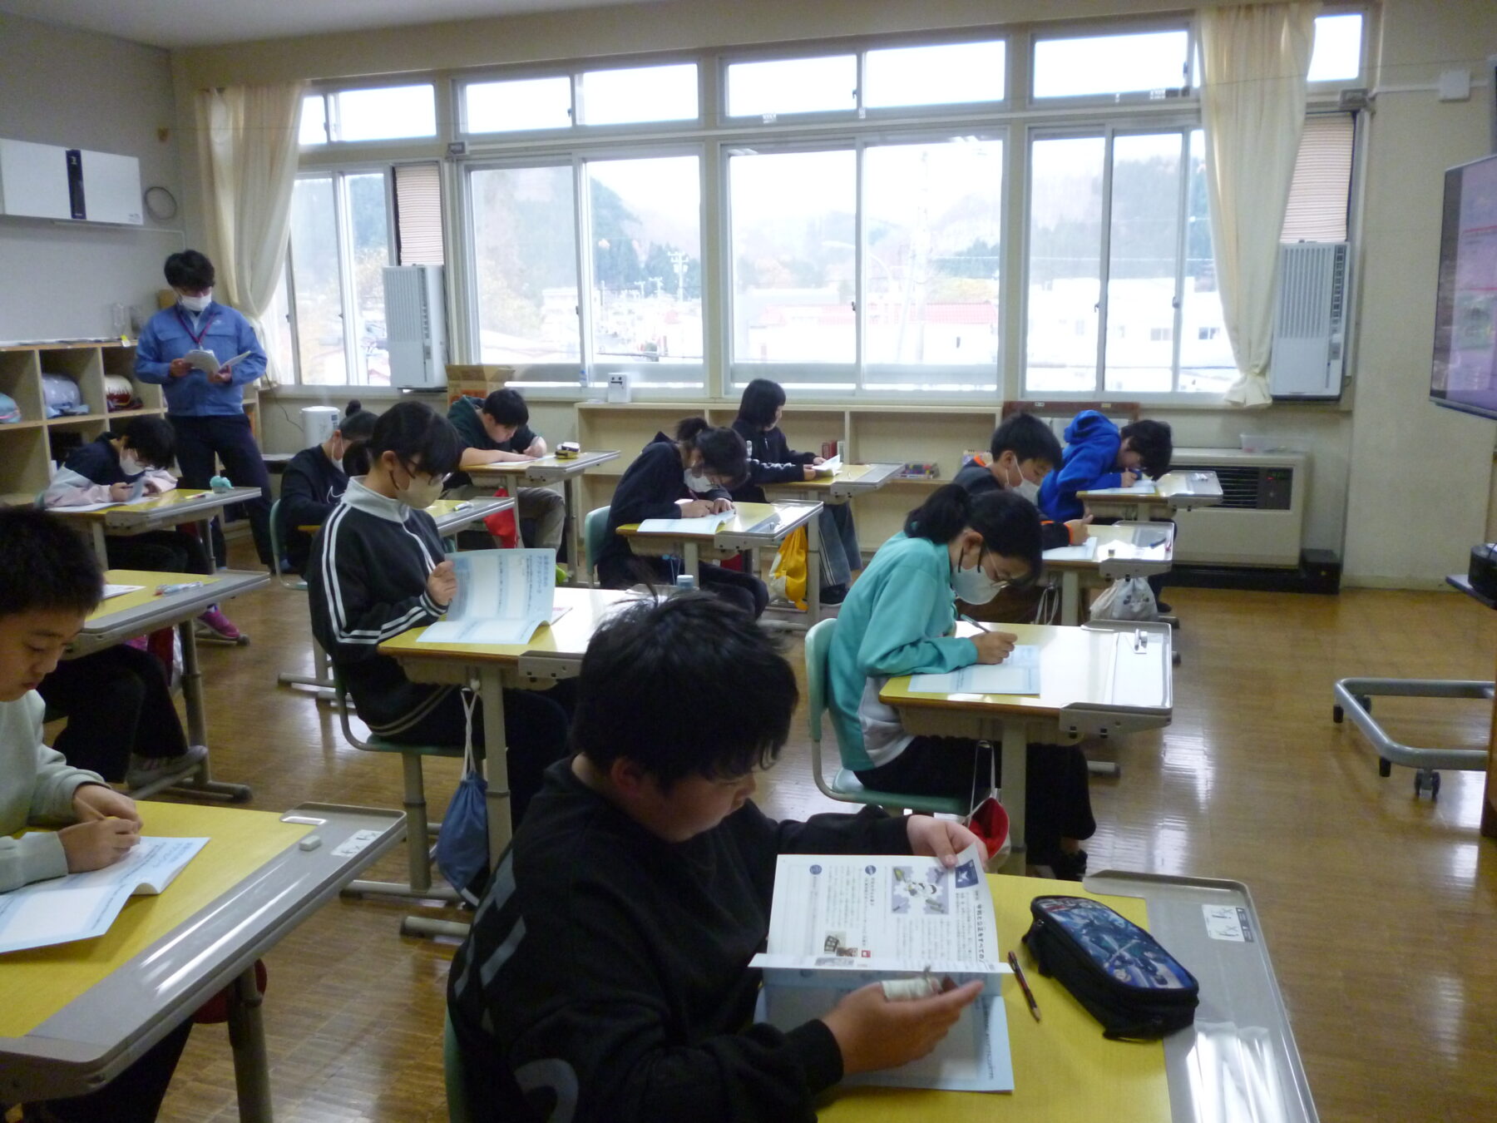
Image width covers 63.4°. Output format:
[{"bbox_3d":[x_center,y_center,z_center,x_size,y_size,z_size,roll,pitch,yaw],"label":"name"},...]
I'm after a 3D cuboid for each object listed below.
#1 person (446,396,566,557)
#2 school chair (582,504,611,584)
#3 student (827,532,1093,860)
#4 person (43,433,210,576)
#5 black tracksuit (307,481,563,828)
[{"bbox_3d":[-1.121,-0.304,5.716,0.650,0.986,0.528,3,11,20],"label":"person"},{"bbox_3d":[-0.368,0.141,4.447,0.430,0.710,0.380,3,12,17],"label":"school chair"},{"bbox_3d":[0.429,0.317,2.433,0.559,0.945,0.437,3,11,17],"label":"student"},{"bbox_3d":[-2.634,-0.125,5.096,0.580,0.810,0.520,2,12,16],"label":"person"},{"bbox_3d":[-0.684,0.231,2.921,0.580,0.900,0.430,2,12,16],"label":"black tracksuit"}]

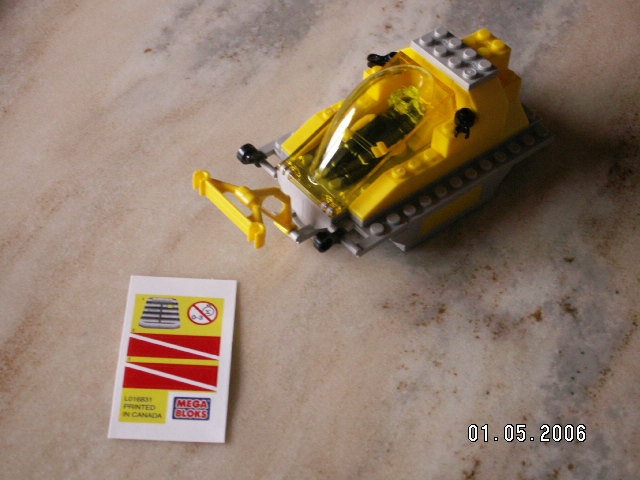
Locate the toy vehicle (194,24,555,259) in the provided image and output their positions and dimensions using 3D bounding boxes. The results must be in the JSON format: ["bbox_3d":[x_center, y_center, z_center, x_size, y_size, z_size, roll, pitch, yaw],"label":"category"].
[{"bbox_3d":[0.021,-0.038,0.443,0.141,0.057,0.065,-30,58,-26],"label":"toy vehicle"}]

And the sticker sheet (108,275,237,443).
[{"bbox_3d":[-0.051,0.041,0.408,0.040,0.002,0.070,2,50,-2],"label":"sticker sheet"}]

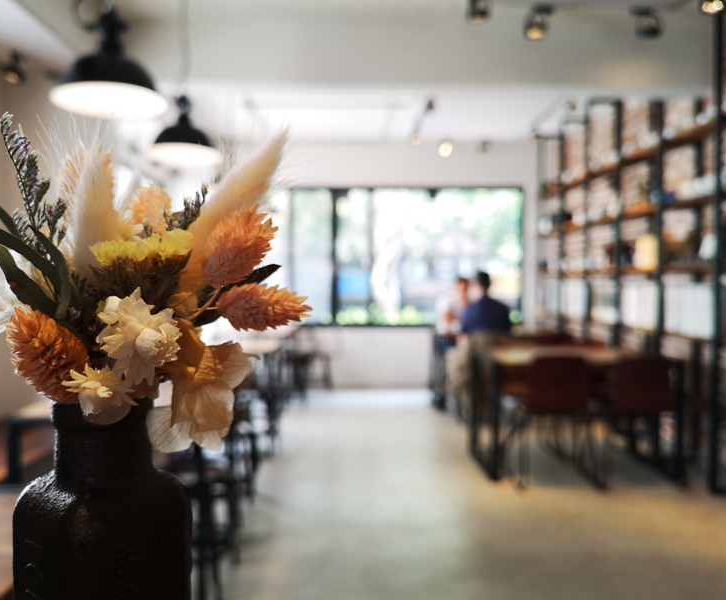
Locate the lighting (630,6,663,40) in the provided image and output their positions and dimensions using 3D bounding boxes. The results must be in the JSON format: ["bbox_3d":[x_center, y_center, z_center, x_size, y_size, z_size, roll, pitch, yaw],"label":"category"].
[{"bbox_3d":[1.744,-1.703,3.831,0.145,0.180,0.150,0,2,0],"label":"lighting"}]

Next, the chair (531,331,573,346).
[{"bbox_3d":[1.669,0.706,5.354,0.500,0.800,0.530,0,2,0],"label":"chair"}]

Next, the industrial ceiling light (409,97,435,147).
[{"bbox_3d":[0.619,-1.790,6.345,0.170,0.240,1.200,0,2,0],"label":"industrial ceiling light"}]

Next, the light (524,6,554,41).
[{"bbox_3d":[1.074,-1.703,3.828,0.145,0.180,0.150,0,2,0],"label":"light"}]

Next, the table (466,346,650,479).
[{"bbox_3d":[1.452,0.772,4.465,1.270,0.750,0.840,0,2,0],"label":"table"}]

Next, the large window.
[{"bbox_3d":[0.380,-0.516,7.438,3.080,1.660,0.100,0,2,0],"label":"large window"}]

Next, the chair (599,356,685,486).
[{"bbox_3d":[1.758,0.757,4.166,0.500,0.800,0.530,0,2,0],"label":"chair"}]

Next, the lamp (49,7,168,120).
[{"bbox_3d":[-0.894,-0.875,2.168,0.410,0.360,0.410,0,2,0],"label":"lamp"}]

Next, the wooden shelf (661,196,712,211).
[{"bbox_3d":[2.273,-0.644,4.159,0.300,0.045,0.750,0,2,0],"label":"wooden shelf"}]

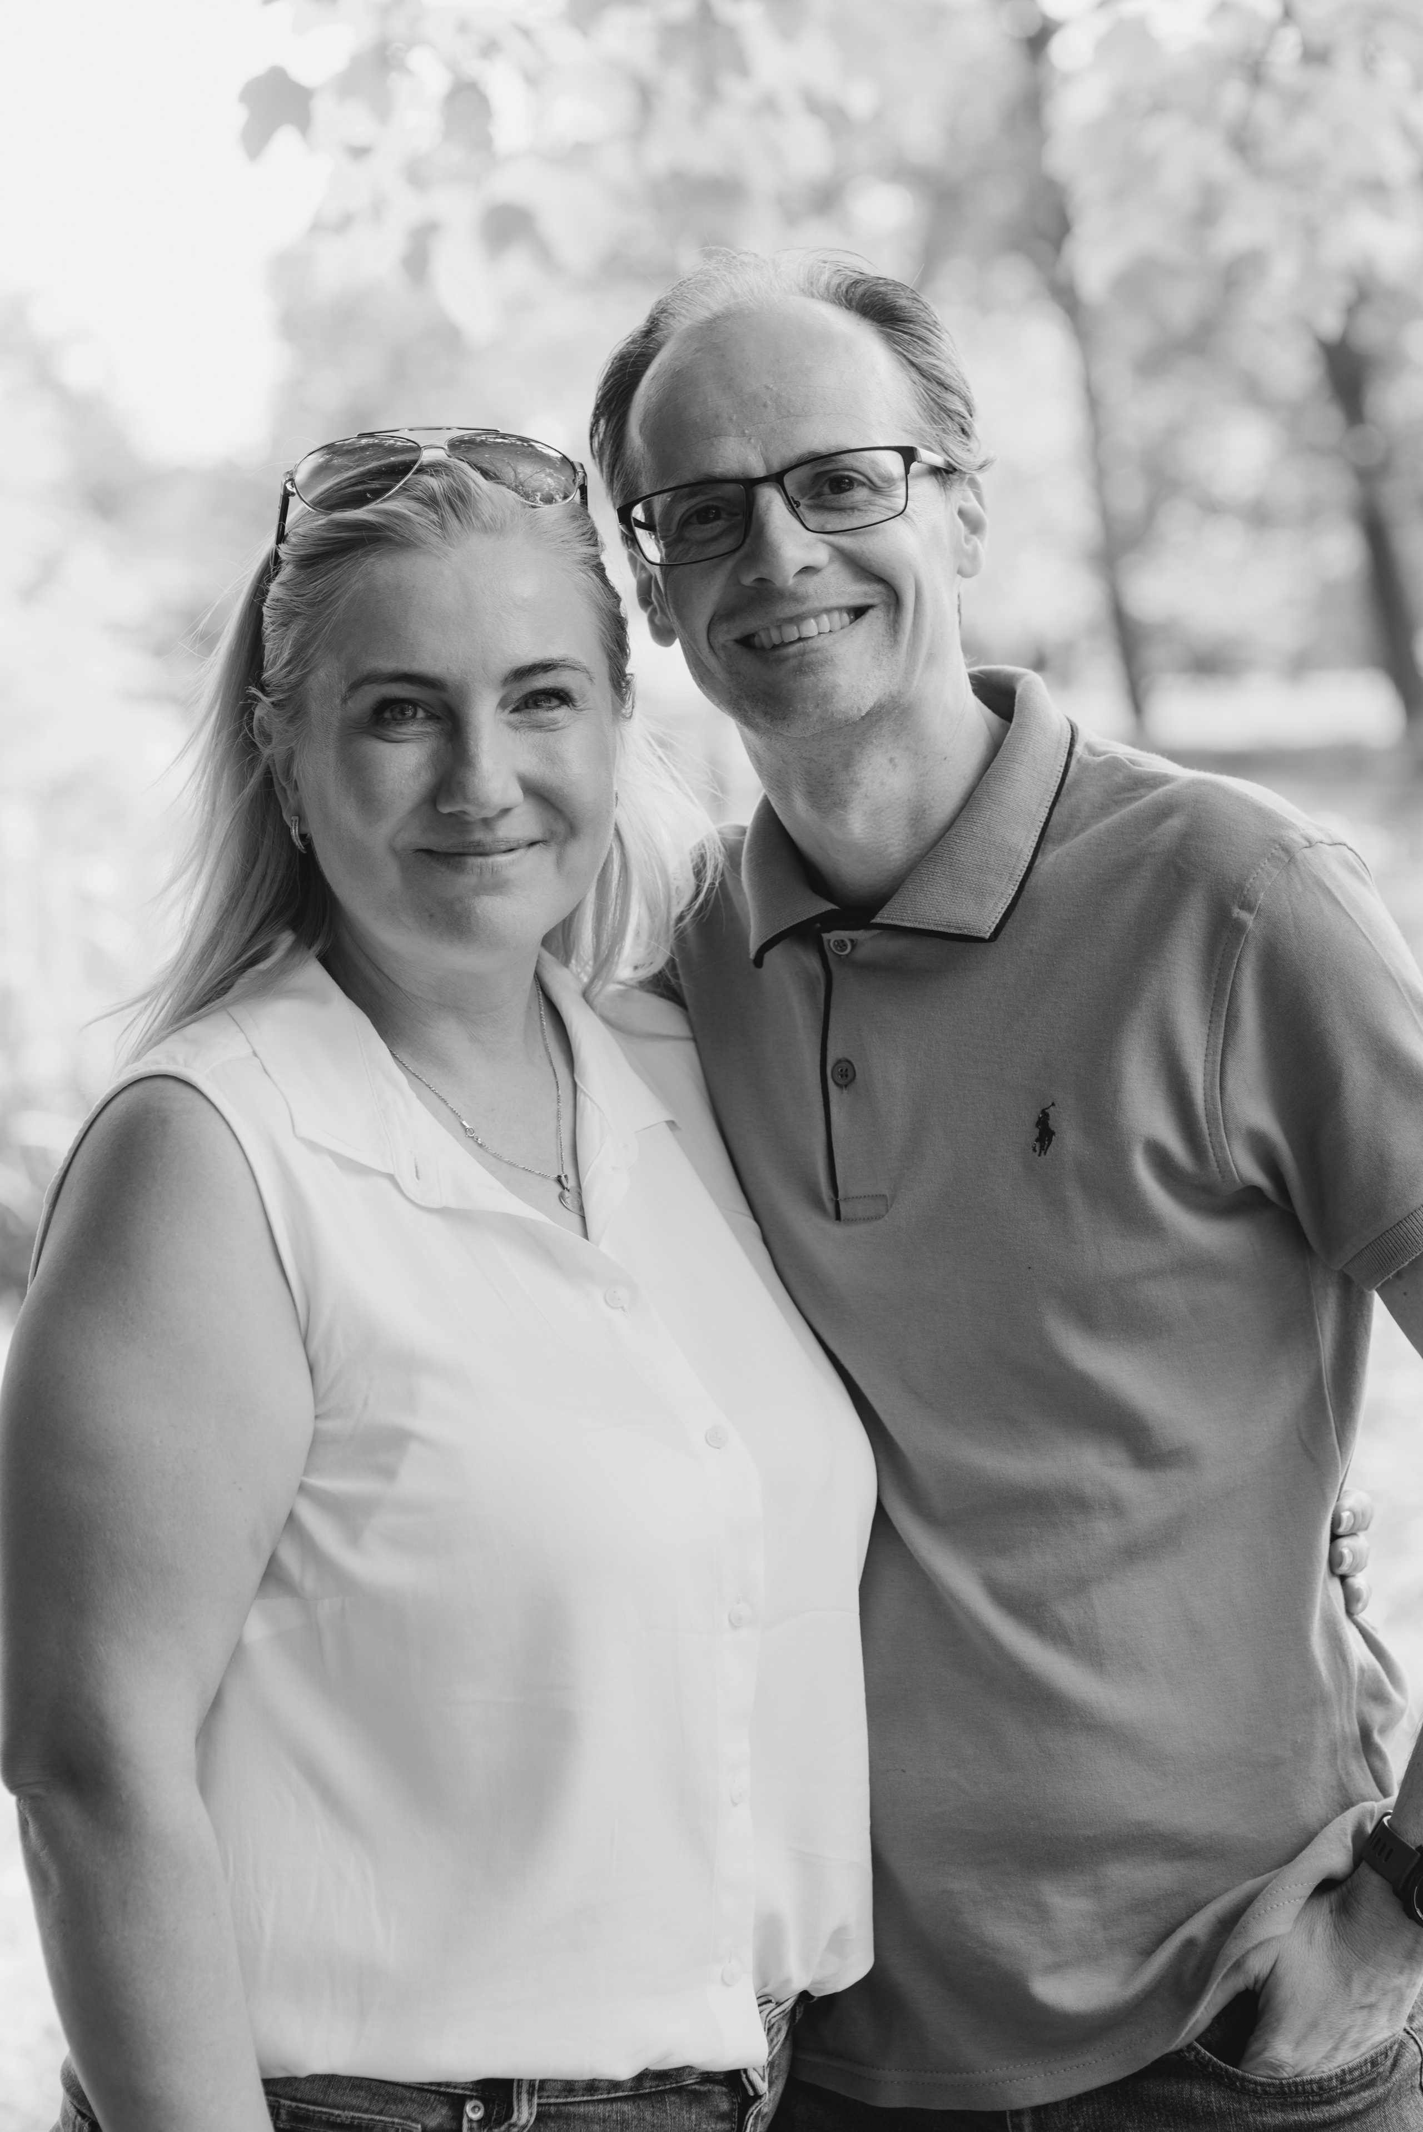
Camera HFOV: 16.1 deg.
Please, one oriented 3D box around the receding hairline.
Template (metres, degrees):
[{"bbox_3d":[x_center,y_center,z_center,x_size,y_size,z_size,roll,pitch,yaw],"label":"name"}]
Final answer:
[{"bbox_3d":[0.031,-0.311,2.355,0.145,0.100,0.085,-12,-5,2],"label":"receding hairline"}]

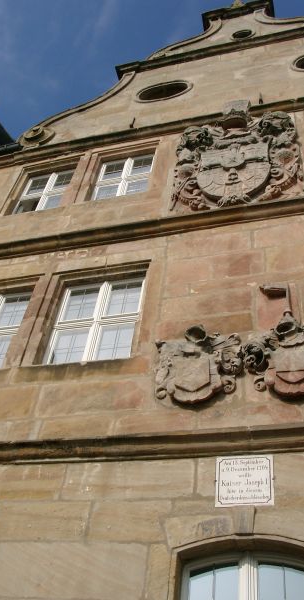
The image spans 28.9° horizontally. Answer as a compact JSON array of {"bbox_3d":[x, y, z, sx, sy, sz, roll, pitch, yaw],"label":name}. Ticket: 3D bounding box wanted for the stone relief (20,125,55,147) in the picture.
[{"bbox_3d":[-2.224,-3.106,11.326,0.752,0.846,0.235,-7,-48,15],"label":"stone relief"}]

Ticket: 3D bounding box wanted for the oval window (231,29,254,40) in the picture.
[{"bbox_3d":[1.977,-5.733,12.802,0.540,0.540,0.141,-7,-48,15],"label":"oval window"}]

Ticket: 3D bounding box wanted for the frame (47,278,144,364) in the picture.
[{"bbox_3d":[-0.710,0.315,7.514,1.090,1.528,0.113,-7,-48,15],"label":"frame"}]

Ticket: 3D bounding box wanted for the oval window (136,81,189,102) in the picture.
[{"bbox_3d":[0.248,-4.103,11.680,1.175,0.916,0.141,-7,-48,15],"label":"oval window"}]

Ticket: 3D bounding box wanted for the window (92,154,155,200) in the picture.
[{"bbox_3d":[-0.470,-1.987,9.955,0.978,1.387,0.113,-7,-48,15],"label":"window"}]

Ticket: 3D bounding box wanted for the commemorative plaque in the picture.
[{"bbox_3d":[0.812,1.574,5.158,0.501,0.479,0.024,-7,-48,15],"label":"commemorative plaque"}]

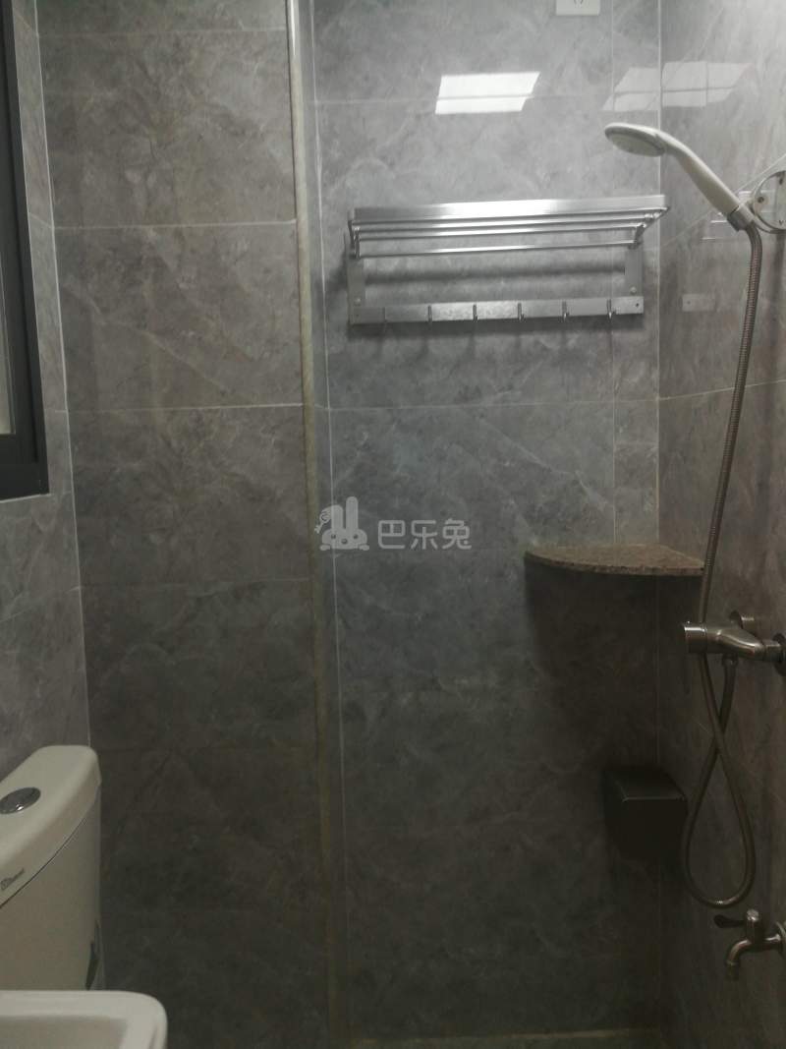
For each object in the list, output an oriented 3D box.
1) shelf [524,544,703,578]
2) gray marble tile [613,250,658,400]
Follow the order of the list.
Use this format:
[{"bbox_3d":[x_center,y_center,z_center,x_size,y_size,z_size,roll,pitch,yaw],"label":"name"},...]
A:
[{"bbox_3d":[0.418,0.070,1.525,0.278,0.019,0.260,-2,6,0],"label":"shelf"},{"bbox_3d":[0.498,-0.405,1.611,0.092,0.300,0.012,-2,6,0],"label":"gray marble tile"}]

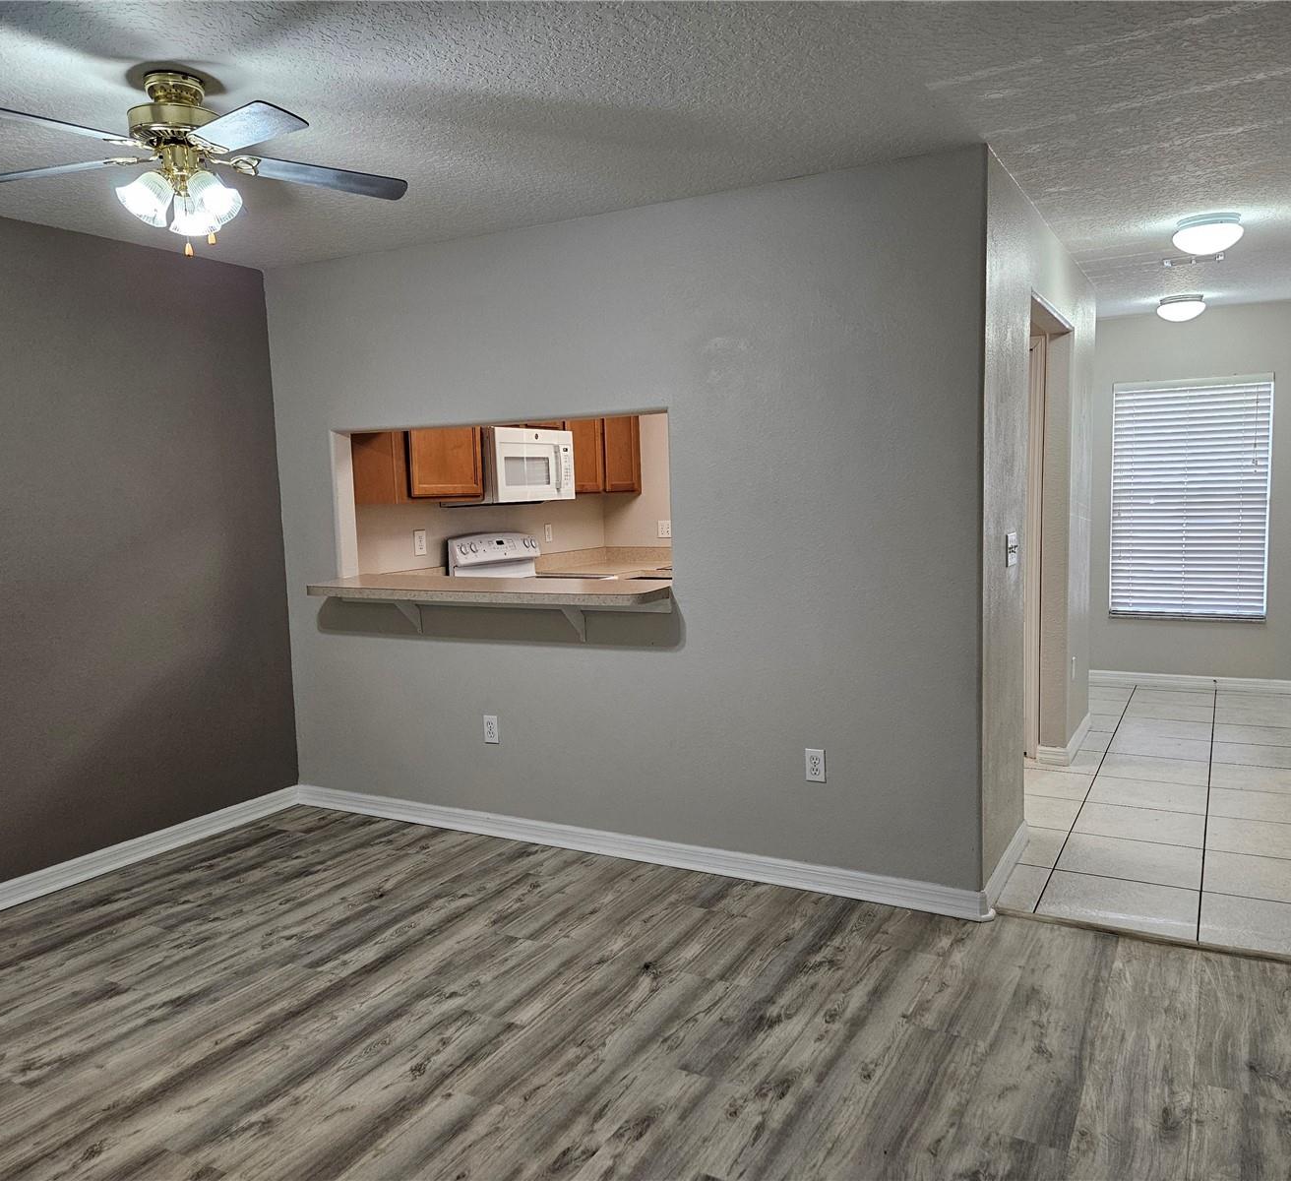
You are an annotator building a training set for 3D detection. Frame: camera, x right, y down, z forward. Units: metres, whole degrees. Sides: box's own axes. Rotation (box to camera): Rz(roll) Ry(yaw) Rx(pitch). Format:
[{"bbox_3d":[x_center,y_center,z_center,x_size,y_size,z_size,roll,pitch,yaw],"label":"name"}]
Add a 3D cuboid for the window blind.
[{"bbox_3d":[3.528,-0.589,6.797,0.925,1.564,0.070,2,6,29],"label":"window blind"}]

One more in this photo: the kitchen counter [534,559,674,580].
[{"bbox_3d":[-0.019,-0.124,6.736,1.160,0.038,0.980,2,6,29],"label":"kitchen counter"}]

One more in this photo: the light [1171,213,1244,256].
[{"bbox_3d":[2.284,-1.432,4.249,0.260,0.140,0.260,2,6,29],"label":"light"}]

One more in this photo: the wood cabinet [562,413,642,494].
[{"bbox_3d":[-0.407,-1.007,6.854,0.325,0.755,0.980,2,6,29],"label":"wood cabinet"}]

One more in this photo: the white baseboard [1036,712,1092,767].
[{"bbox_3d":[2.236,0.784,5.557,0.150,0.090,0.830,2,6,29],"label":"white baseboard"}]

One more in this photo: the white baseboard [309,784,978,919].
[{"bbox_3d":[-0.258,0.990,4.145,3.130,0.090,0.021,2,6,29],"label":"white baseboard"}]

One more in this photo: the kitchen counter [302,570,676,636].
[{"bbox_3d":[-0.666,0.088,4.128,1.740,0.230,0.560,2,6,29],"label":"kitchen counter"}]

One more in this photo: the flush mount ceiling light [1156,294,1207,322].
[{"bbox_3d":[3.124,-1.636,6.093,0.260,0.137,0.260,2,6,29],"label":"flush mount ceiling light"}]

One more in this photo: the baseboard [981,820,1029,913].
[{"bbox_3d":[1.295,0.986,3.748,0.023,0.090,0.835,2,6,29],"label":"baseboard"}]

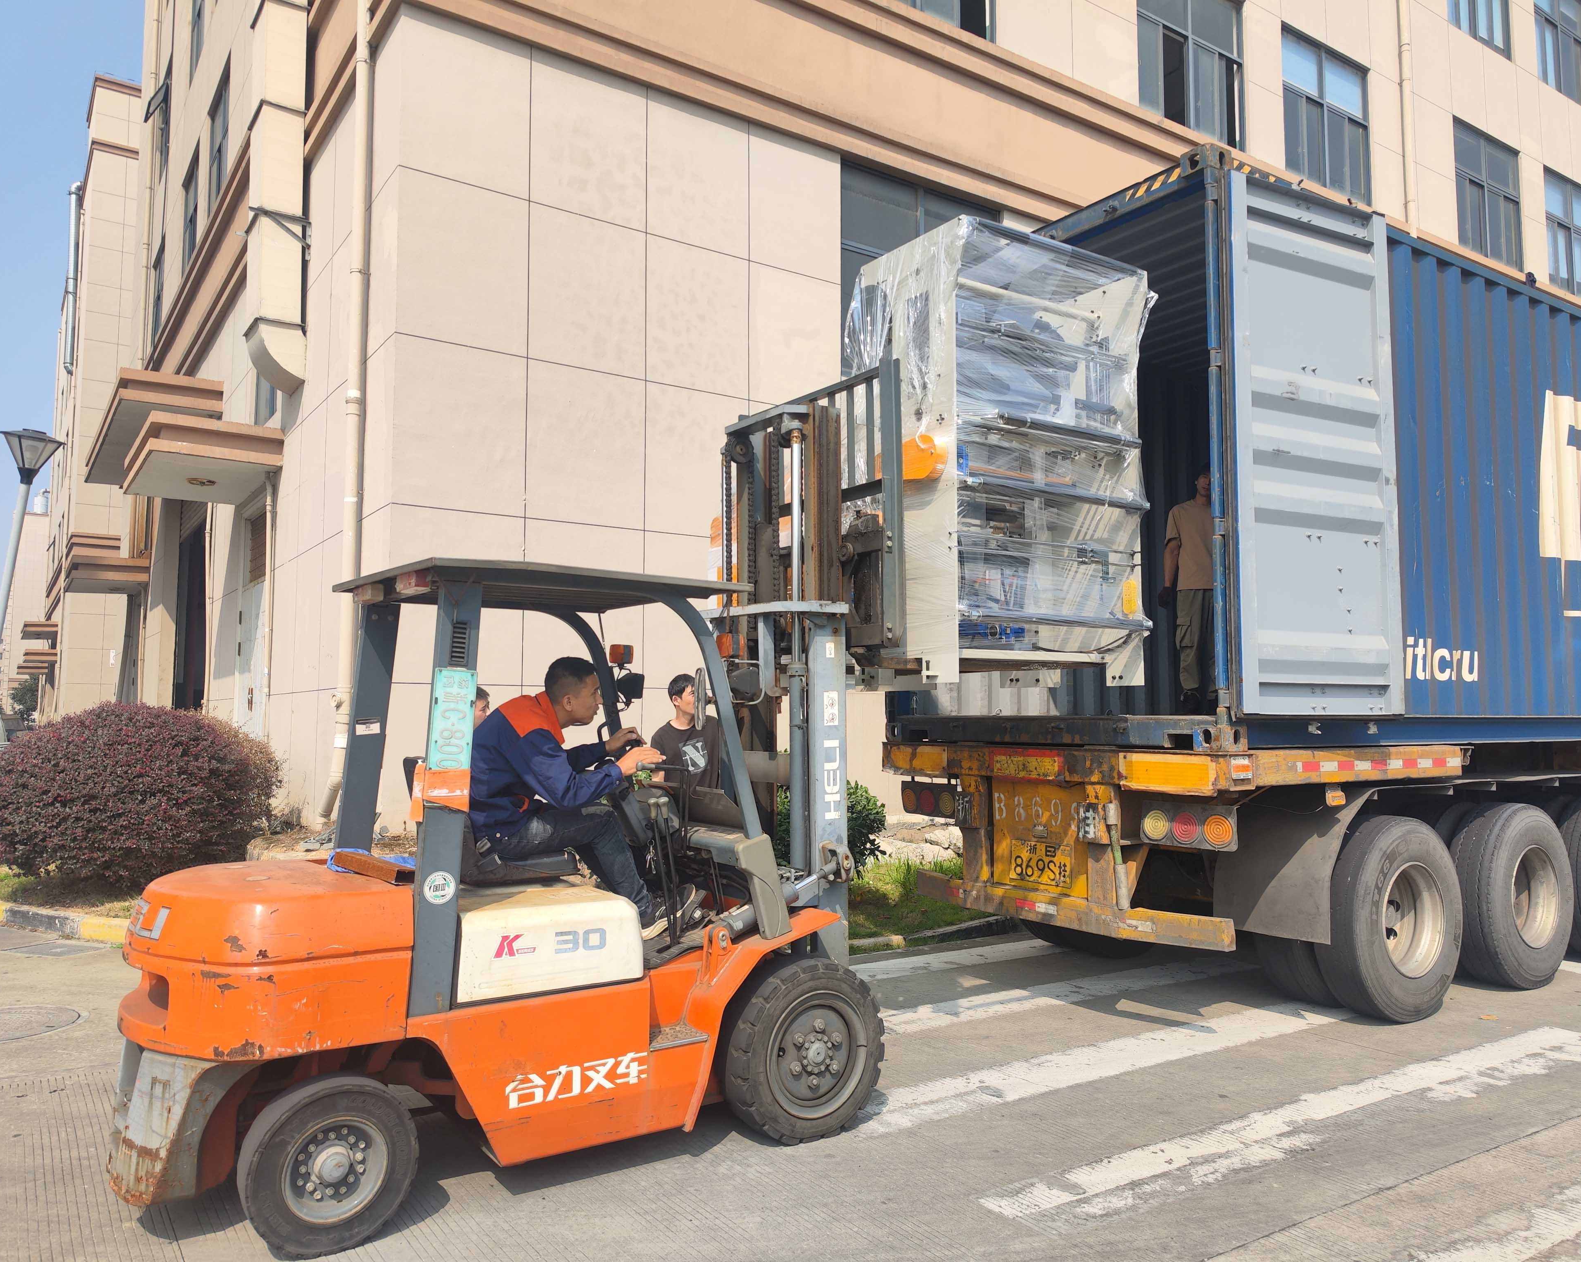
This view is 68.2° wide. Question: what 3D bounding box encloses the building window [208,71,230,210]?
[{"bbox_3d":[-9.775,-8.360,19.942,0.120,2.211,2.187,3,-5,-34],"label":"building window"}]

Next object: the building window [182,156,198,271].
[{"bbox_3d":[-11.671,-8.099,22.702,0.120,2.232,2.200,3,-5,-34],"label":"building window"}]

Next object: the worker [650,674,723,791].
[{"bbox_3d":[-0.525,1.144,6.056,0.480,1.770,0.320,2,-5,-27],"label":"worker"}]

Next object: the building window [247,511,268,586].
[{"bbox_3d":[-7.048,-1.083,15.452,0.120,0.869,1.350,3,-5,-34],"label":"building window"}]

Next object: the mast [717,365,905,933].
[{"bbox_3d":[0.031,0.354,5.039,0.420,2.840,1.100,3,-5,-32],"label":"mast"}]

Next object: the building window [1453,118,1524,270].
[{"bbox_3d":[13.118,-8.092,21.864,2.511,2.488,0.120,3,-5,-34],"label":"building window"}]

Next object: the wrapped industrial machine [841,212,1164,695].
[{"bbox_3d":[0.889,-0.709,5.461,1.170,1.950,0.920,3,-5,-32],"label":"wrapped industrial machine"}]

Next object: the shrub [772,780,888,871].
[{"bbox_3d":[0.349,1.762,10.497,1.050,0.860,0.950,0,-4,2],"label":"shrub"}]

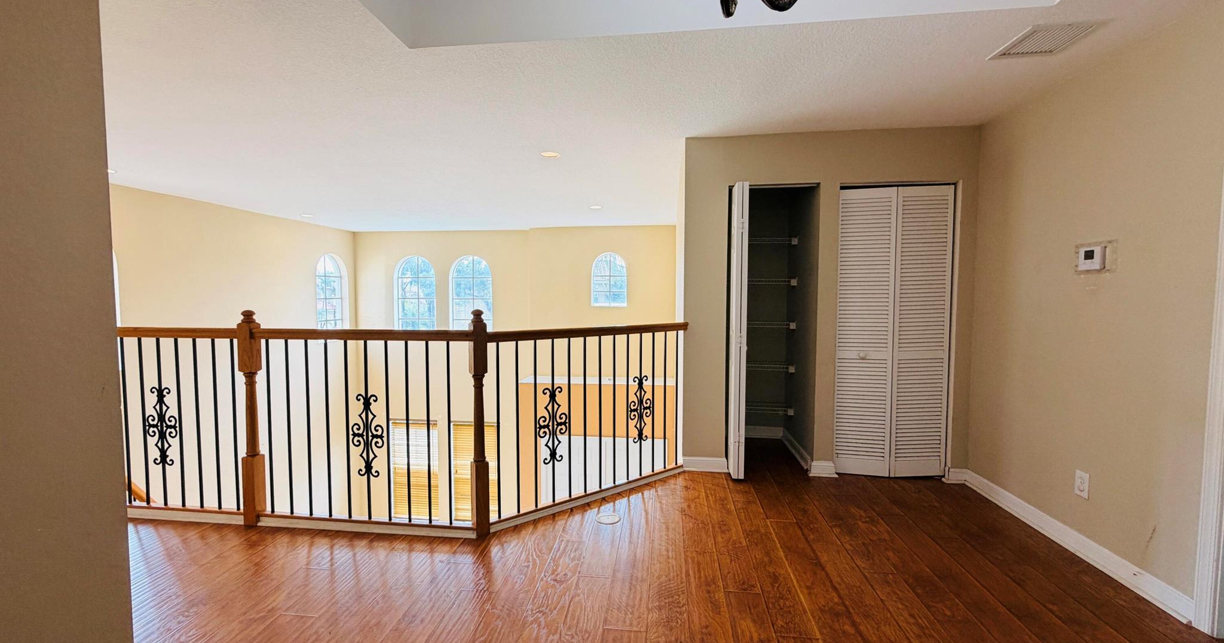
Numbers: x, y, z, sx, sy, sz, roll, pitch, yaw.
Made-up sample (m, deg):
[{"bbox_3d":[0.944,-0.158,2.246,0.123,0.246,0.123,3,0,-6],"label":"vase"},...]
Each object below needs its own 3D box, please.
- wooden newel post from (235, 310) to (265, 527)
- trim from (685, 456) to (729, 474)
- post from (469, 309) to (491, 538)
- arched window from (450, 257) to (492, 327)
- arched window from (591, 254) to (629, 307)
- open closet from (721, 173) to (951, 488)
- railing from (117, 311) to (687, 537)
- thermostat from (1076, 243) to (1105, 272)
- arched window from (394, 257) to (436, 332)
[{"bbox_3d":[-2.025,0.539,2.784,0.077,1.217,0.077,0,3,7],"label":"wooden newel post"},{"bbox_3d":[0.690,1.055,3.650,0.329,0.107,0.022,0,3,7],"label":"trim"},{"bbox_3d":[-0.708,0.548,2.642,0.077,1.217,0.077,-2,4,-36],"label":"post"},{"bbox_3d":[-2.436,-0.403,8.654,0.772,1.483,0.130,0,3,7],"label":"arched window"},{"bbox_3d":[-0.033,-0.685,8.145,0.584,0.880,0.120,0,3,7],"label":"arched window"},{"bbox_3d":[1.620,0.062,3.823,1.503,2.072,0.890,0,3,7],"label":"open closet"},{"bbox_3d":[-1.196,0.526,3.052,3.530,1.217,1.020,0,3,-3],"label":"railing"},{"bbox_3d":[2.336,-0.303,2.411,0.028,0.112,0.128,0,3,7],"label":"thermostat"},{"bbox_3d":[-3.453,-0.411,8.784,0.787,1.484,0.130,0,3,7],"label":"arched window"}]

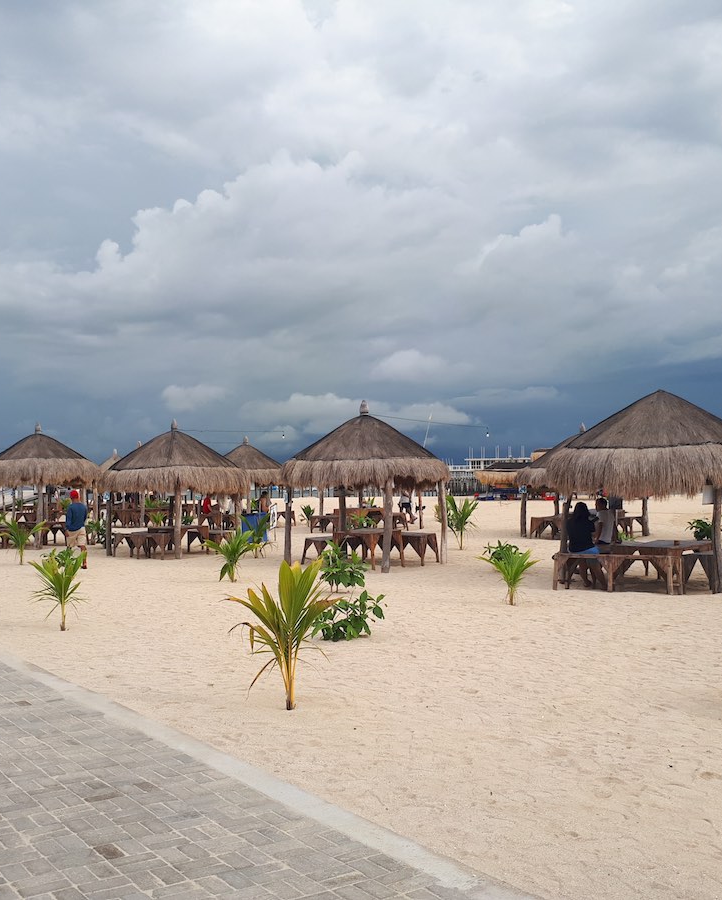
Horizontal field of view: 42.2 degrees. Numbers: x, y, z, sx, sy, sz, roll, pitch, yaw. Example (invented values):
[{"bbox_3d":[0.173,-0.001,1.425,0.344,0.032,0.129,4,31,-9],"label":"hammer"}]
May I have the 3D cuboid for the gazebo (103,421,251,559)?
[{"bbox_3d":[-4.484,0.908,22.627,3.250,3.220,3.250,-2,-2,40],"label":"gazebo"}]

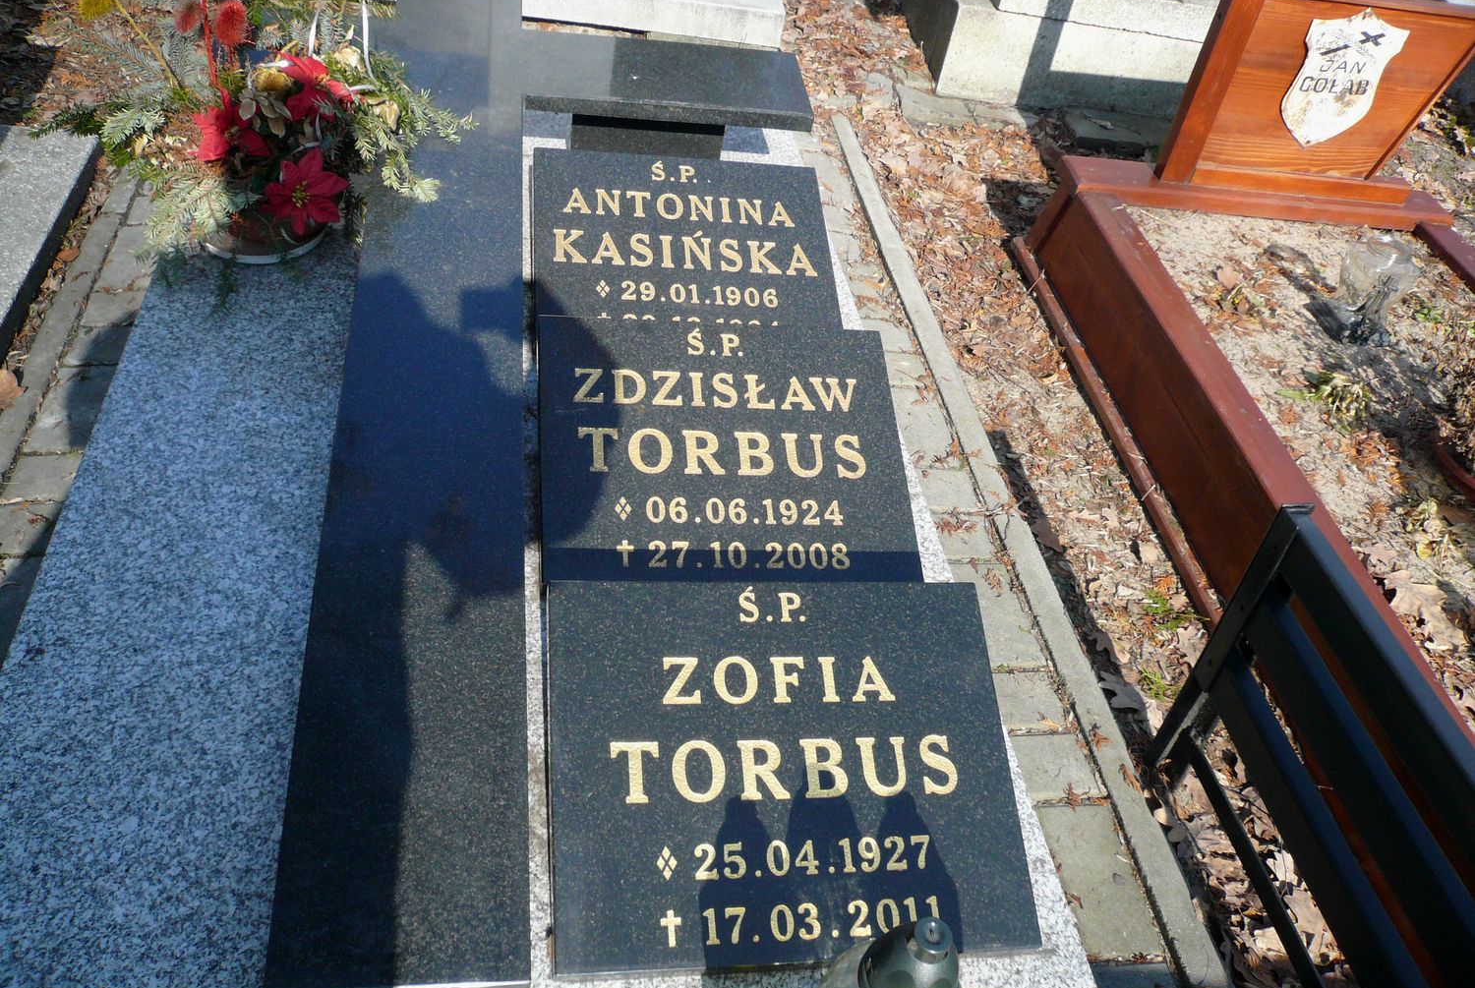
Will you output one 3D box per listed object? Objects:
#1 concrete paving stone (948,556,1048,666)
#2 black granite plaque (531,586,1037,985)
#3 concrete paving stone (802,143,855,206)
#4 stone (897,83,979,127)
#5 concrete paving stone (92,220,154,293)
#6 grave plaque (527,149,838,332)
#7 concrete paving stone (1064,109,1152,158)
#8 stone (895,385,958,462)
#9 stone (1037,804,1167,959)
[{"bbox_3d":[0.361,0.195,1.725,0.100,0.060,0.192,1,43,-12],"label":"concrete paving stone"},{"bbox_3d":[0.048,0.267,1.189,0.457,0.025,0.378,1,62,-10],"label":"black granite plaque"},{"bbox_3d":[0.188,-0.656,2.601,0.100,0.060,0.209,1,43,-12],"label":"concrete paving stone"},{"bbox_3d":[0.481,-0.925,2.914,0.195,0.060,0.160,1,43,-12],"label":"stone"},{"bbox_3d":[-1.006,-0.374,2.024,0.100,0.060,0.194,1,43,-12],"label":"concrete paving stone"},{"bbox_3d":[-0.076,-0.358,1.798,0.447,0.030,0.363,0,62,-13],"label":"grave plaque"},{"bbox_3d":[0.909,-0.873,2.938,0.215,0.055,0.145,1,43,-12],"label":"concrete paving stone"},{"bbox_3d":[0.304,-0.093,2.022,0.100,0.060,0.201,1,43,-12],"label":"stone"},{"bbox_3d":[0.418,0.479,1.432,0.100,0.060,0.194,1,43,-12],"label":"stone"}]

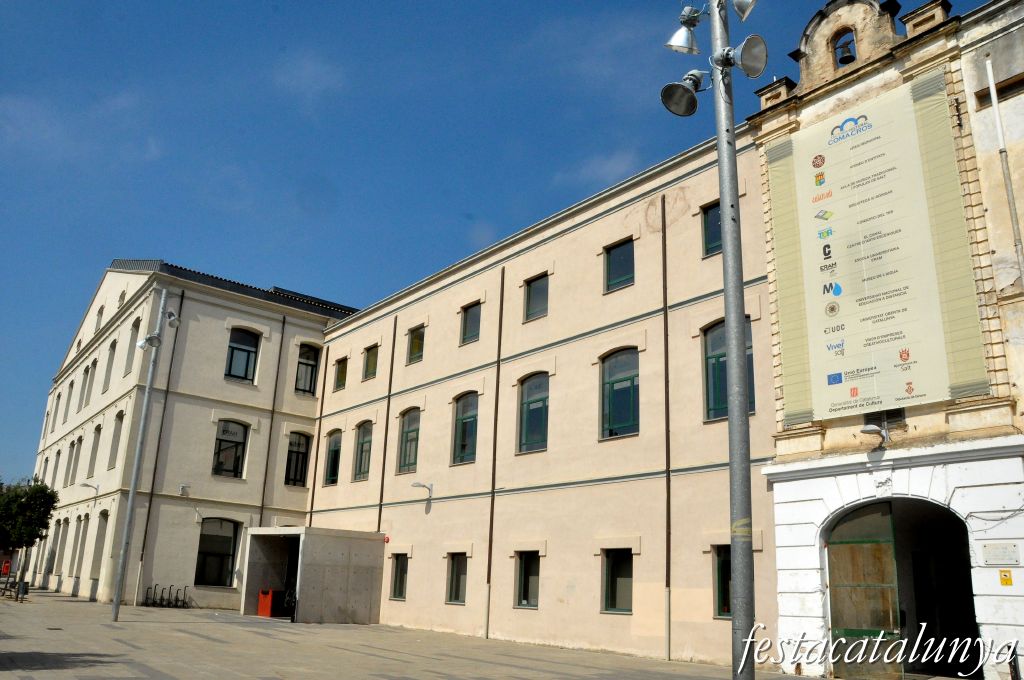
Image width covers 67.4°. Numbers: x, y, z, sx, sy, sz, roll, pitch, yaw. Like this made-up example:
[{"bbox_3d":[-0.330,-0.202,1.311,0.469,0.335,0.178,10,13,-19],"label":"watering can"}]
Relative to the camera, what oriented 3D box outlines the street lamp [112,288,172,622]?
[{"bbox_3d":[-13.170,3.754,27.259,1.500,11.742,1.300,8,-17,-25],"label":"street lamp"}]

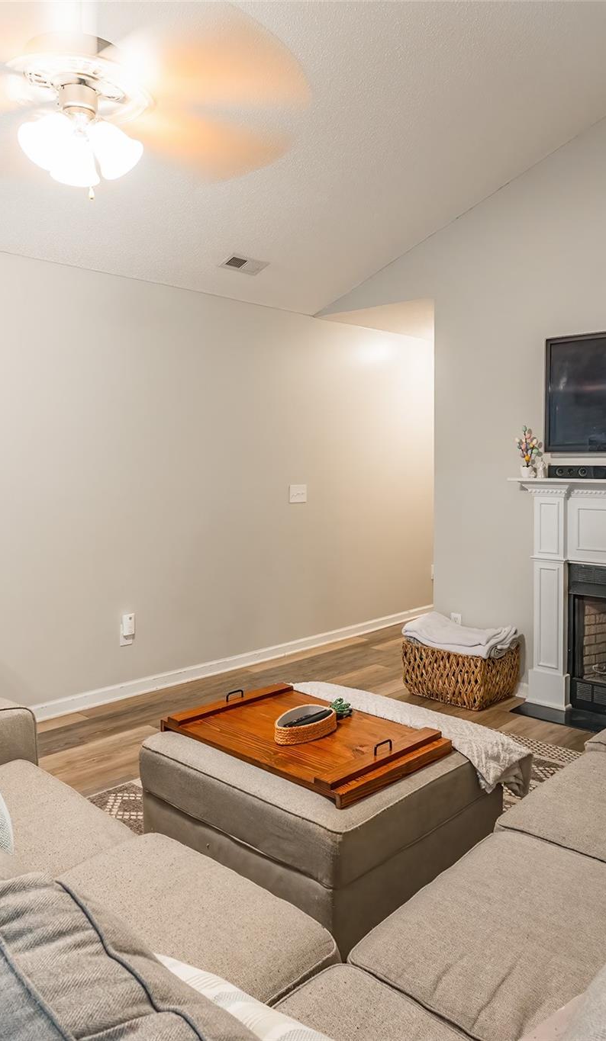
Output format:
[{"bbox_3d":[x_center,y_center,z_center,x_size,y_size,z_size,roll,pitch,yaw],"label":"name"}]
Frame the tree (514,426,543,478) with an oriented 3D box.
[{"bbox_3d":[1.325,-0.400,4.101,0.135,0.300,0.135,-5,6,-45],"label":"tree"}]

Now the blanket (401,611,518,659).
[{"bbox_3d":[0.972,0.728,4.338,0.410,0.155,0.570,-5,6,-45],"label":"blanket"}]

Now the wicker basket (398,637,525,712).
[{"bbox_3d":[0.980,0.924,4.349,0.430,0.310,0.590,-5,6,-45],"label":"wicker basket"}]

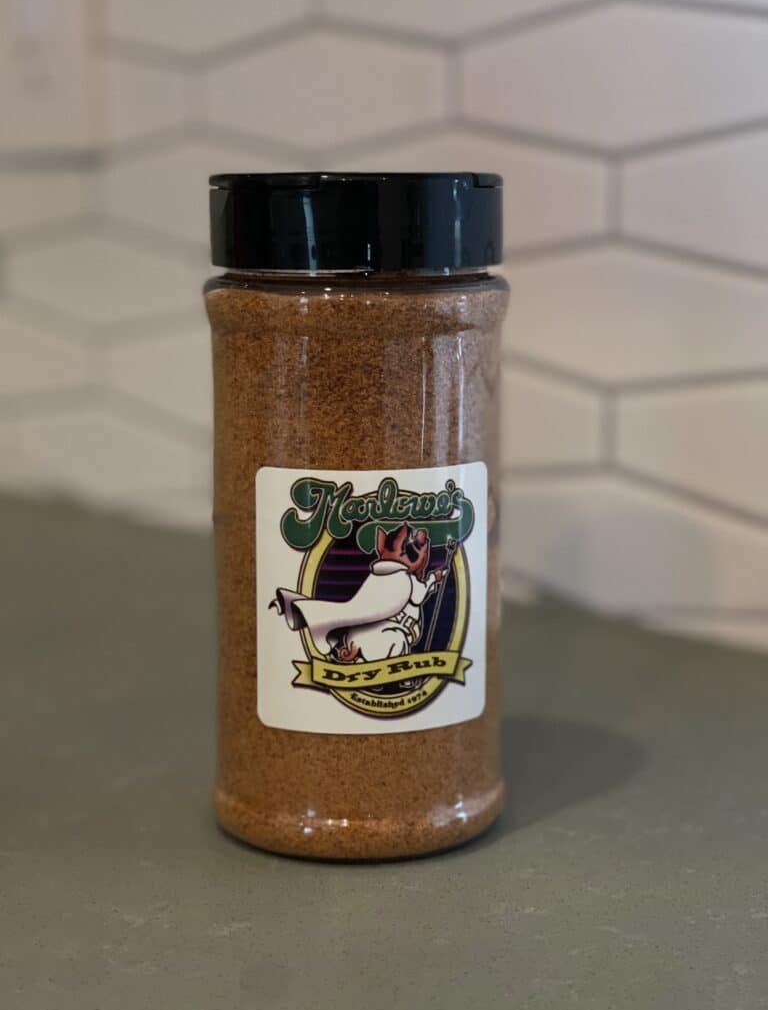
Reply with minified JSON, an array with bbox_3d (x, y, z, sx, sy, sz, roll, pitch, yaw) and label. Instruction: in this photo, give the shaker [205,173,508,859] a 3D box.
[{"bbox_3d":[-0.006,0.000,0.454,0.071,0.156,0.071,-2,10,-10],"label":"shaker"}]

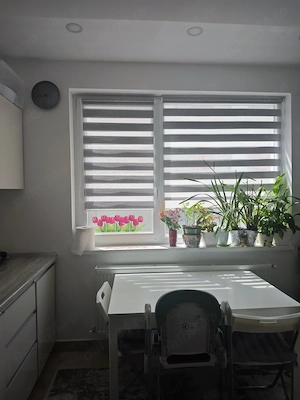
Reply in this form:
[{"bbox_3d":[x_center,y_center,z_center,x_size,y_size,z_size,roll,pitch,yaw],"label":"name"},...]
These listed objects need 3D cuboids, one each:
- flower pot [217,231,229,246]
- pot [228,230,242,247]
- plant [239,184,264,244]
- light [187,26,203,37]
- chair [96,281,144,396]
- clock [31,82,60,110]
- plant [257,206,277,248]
[{"bbox_3d":[0.725,0.383,2.649,0.120,0.141,0.120,-1,2,0],"label":"flower pot"},{"bbox_3d":[0.860,0.385,2.659,0.124,0.141,0.124,-1,2,0],"label":"pot"},{"bbox_3d":[1.011,0.146,2.660,0.250,0.596,0.225,-1,2,-4],"label":"plant"},{"bbox_3d":[0.342,-1.274,2.004,0.122,0.030,0.122,-1,2,-4],"label":"light"},{"bbox_3d":[-0.130,1.041,1.949,0.460,0.770,0.430,0,2,4],"label":"chair"},{"bbox_3d":[-0.936,-0.943,2.401,0.255,0.255,0.040,-1,2,-4],"label":"clock"},{"bbox_3d":[1.164,0.262,2.677,0.189,0.382,0.179,-1,2,-4],"label":"plant"}]

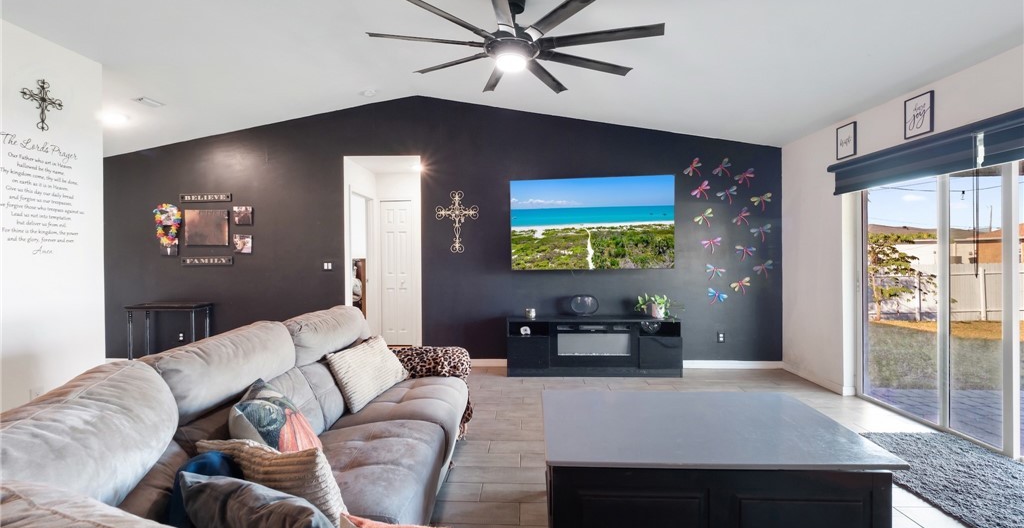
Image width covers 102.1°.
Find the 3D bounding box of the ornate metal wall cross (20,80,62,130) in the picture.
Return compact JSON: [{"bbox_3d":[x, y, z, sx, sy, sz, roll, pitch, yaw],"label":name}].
[{"bbox_3d":[-3.185,-1.083,2.824,0.025,0.353,0.242,0,1,1],"label":"ornate metal wall cross"}]

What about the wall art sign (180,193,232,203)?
[{"bbox_3d":[-3.406,-0.738,4.606,0.562,0.091,0.025,0,1,1],"label":"wall art sign"}]

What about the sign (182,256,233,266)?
[{"bbox_3d":[-3.503,-0.030,4.769,0.583,0.100,0.020,0,1,1],"label":"sign"}]

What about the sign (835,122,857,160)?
[{"bbox_3d":[2.942,-1.079,3.636,0.024,0.285,0.205,0,1,1],"label":"sign"}]

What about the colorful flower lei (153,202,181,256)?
[{"bbox_3d":[-3.840,-0.381,4.609,0.306,0.590,0.050,0,1,1],"label":"colorful flower lei"}]

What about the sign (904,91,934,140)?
[{"bbox_3d":[2.994,-1.085,3.047,0.030,0.291,0.198,0,1,1],"label":"sign"}]

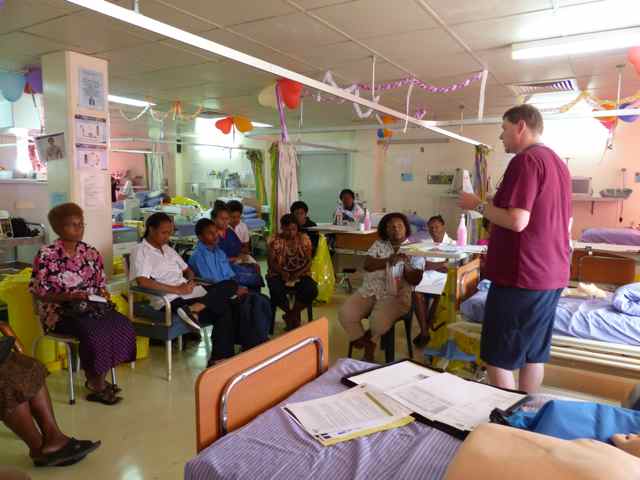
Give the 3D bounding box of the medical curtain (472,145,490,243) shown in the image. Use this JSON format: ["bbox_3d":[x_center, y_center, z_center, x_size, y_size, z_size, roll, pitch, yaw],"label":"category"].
[{"bbox_3d":[2.426,-0.620,6.900,0.220,1.650,0.320,5,8,31],"label":"medical curtain"}]

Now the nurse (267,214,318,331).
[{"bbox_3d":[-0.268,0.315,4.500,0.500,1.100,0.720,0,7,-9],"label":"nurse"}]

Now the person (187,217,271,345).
[{"bbox_3d":[-0.842,0.377,4.300,0.680,1.150,0.460,5,8,34],"label":"person"}]

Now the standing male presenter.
[{"bbox_3d":[0.964,0.258,2.290,0.520,1.800,0.510,8,10,43],"label":"standing male presenter"}]

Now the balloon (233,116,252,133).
[{"bbox_3d":[-1.116,-1.674,6.700,0.290,0.250,0.250,1,7,0],"label":"balloon"}]

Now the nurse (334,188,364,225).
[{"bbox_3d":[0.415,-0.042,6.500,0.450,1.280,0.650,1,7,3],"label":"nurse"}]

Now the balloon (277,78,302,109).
[{"bbox_3d":[-0.269,-1.324,4.150,0.240,0.280,0.240,1,7,0],"label":"balloon"}]

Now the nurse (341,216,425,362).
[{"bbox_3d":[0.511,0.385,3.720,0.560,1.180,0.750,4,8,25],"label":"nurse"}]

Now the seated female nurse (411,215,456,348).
[{"bbox_3d":[1.105,0.375,4.500,0.440,1.170,0.680,3,7,18],"label":"seated female nurse"}]

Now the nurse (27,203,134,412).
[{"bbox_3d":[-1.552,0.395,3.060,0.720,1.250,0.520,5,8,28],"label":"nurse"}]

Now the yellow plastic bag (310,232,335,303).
[{"bbox_3d":[0.012,0.355,5.750,0.340,0.820,0.320,1,7,0],"label":"yellow plastic bag"}]

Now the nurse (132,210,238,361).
[{"bbox_3d":[-1.047,0.387,3.520,0.780,1.170,0.560,6,8,32],"label":"nurse"}]

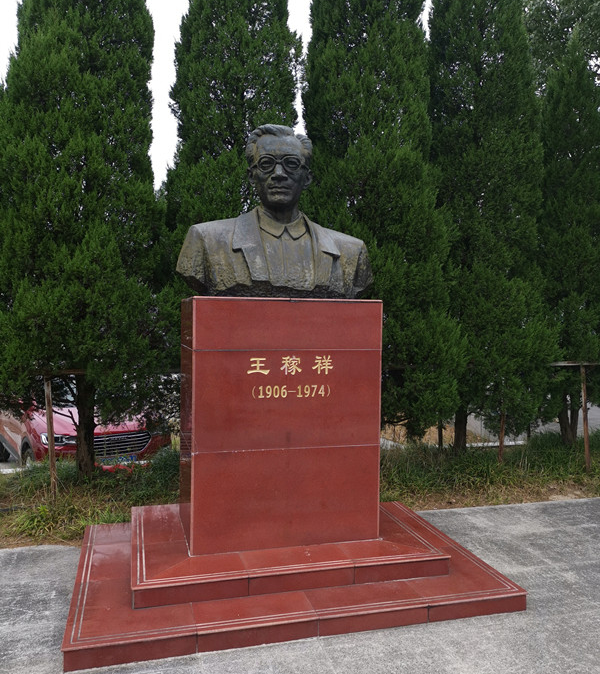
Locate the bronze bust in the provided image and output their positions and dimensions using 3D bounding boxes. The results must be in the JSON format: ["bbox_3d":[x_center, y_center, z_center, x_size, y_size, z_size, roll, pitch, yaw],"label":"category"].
[{"bbox_3d":[-0.135,-0.784,4.012,1.259,1.097,0.589,0,2,-15],"label":"bronze bust"}]

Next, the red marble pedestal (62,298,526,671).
[{"bbox_3d":[-0.119,0.618,3.871,2.386,1.695,1.682,0,2,-15],"label":"red marble pedestal"}]

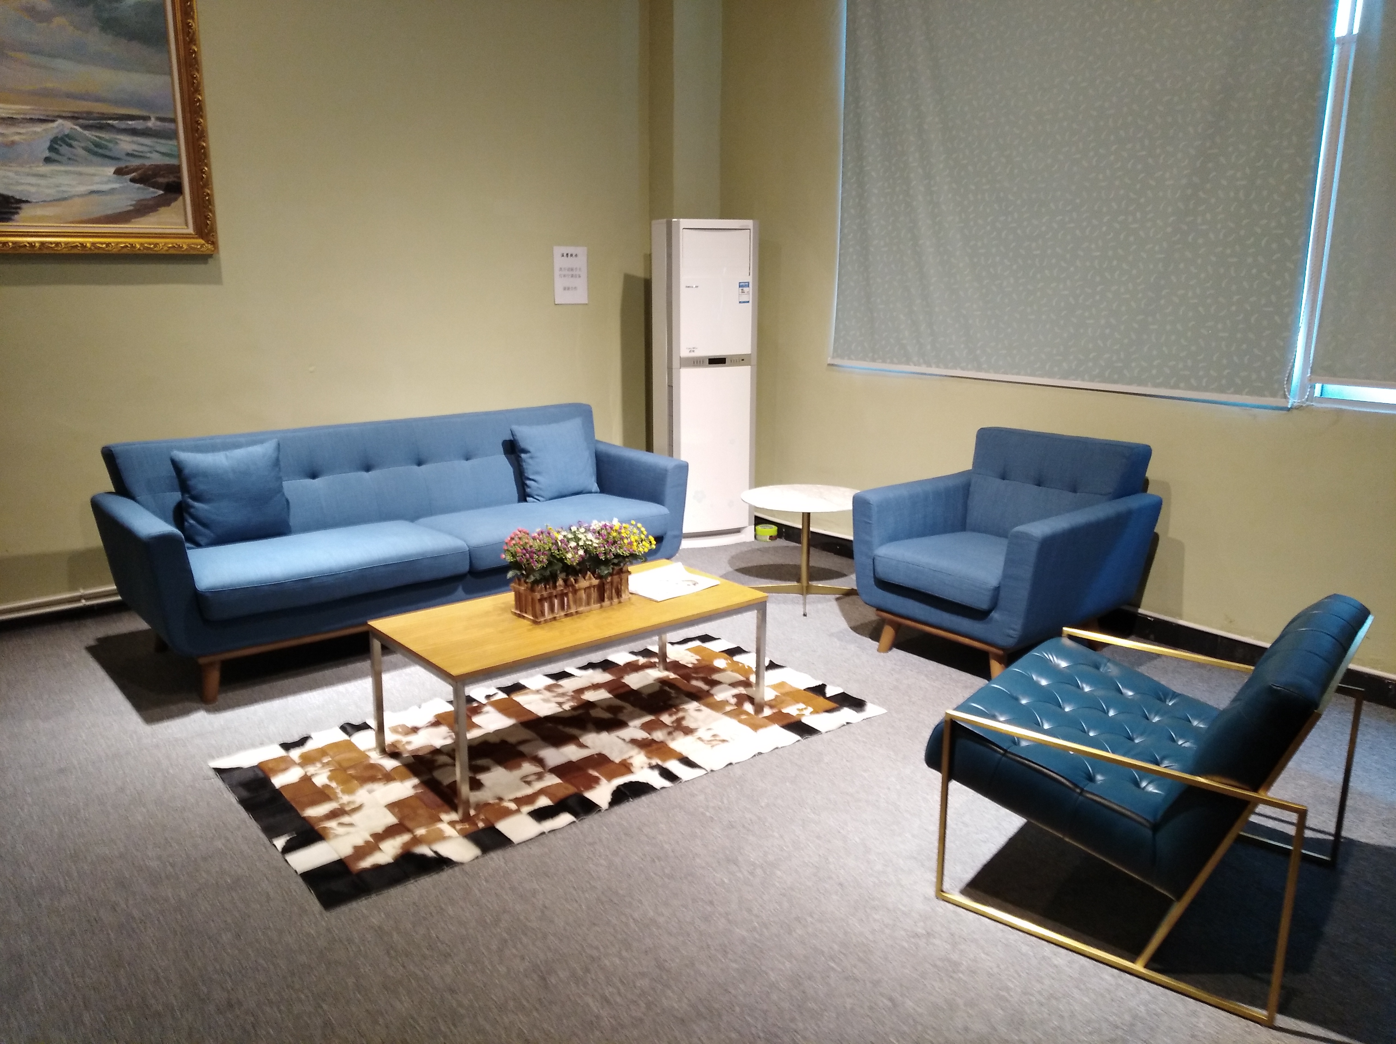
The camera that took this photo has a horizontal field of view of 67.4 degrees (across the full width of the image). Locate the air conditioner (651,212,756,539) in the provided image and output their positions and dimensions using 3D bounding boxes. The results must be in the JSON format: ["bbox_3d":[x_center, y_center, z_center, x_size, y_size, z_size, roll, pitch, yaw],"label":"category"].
[{"bbox_3d":[0.034,-0.766,5.895,0.481,1.773,0.339,-6,14,-25],"label":"air conditioner"}]

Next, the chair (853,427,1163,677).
[{"bbox_3d":[1.201,0.112,4.186,0.826,0.829,0.870,-10,16,-38],"label":"chair"}]

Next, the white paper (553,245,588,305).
[{"bbox_3d":[-0.707,-1.373,5.832,0.212,0.300,0.010,-10,16,-38],"label":"white paper"}]

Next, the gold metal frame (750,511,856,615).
[{"bbox_3d":[0.516,0.124,4.949,0.609,0.461,0.609,-1,13,-4],"label":"gold metal frame"}]

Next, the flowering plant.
[{"bbox_3d":[-0.376,0.103,3.385,0.486,0.170,0.239,-12,17,-42],"label":"flowering plant"}]

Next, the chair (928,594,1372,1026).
[{"bbox_3d":[1.089,0.542,2.558,0.803,0.713,0.794,10,16,37],"label":"chair"}]

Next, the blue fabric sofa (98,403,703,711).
[{"bbox_3d":[-1.208,0.018,4.543,2.317,0.837,0.877,-10,17,-39],"label":"blue fabric sofa"}]

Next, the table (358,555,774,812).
[{"bbox_3d":[-0.390,0.489,3.402,1.146,0.432,0.558,-10,17,-39],"label":"table"}]

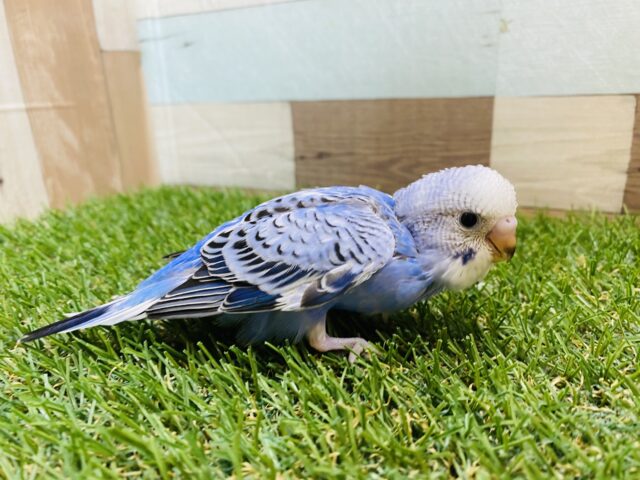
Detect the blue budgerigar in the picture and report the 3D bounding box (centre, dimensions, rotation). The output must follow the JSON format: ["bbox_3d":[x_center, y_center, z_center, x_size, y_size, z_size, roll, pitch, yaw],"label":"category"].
[{"bbox_3d":[-0.019,0.007,0.146,0.155,0.056,0.042,-2,17,1],"label":"blue budgerigar"}]

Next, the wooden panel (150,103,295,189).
[{"bbox_3d":[-0.076,-0.075,0.381,0.130,0.066,0.010,6,19,24],"label":"wooden panel"}]

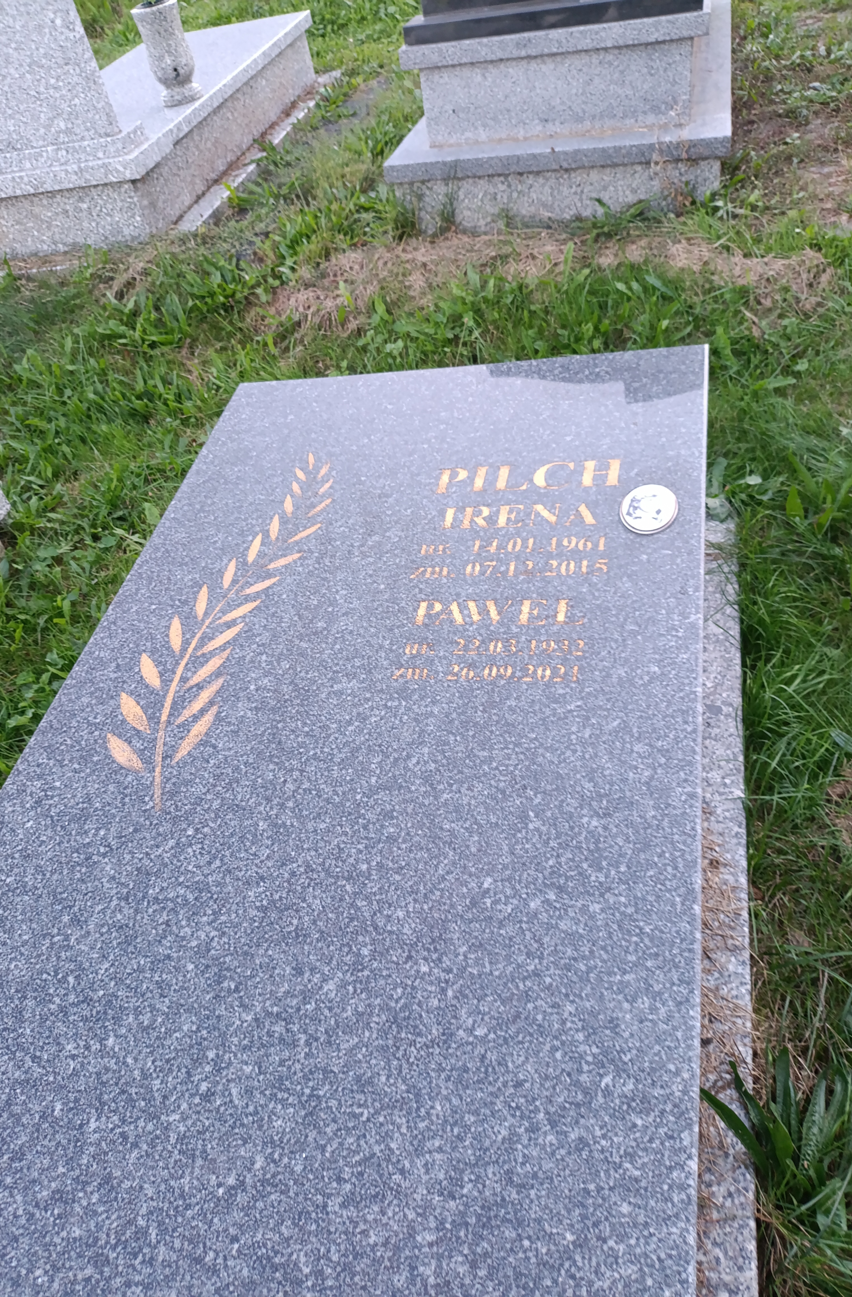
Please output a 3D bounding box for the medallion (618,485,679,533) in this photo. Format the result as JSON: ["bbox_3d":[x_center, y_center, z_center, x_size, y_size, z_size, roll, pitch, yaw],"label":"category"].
[{"bbox_3d":[0.347,-0.221,1.459,0.089,0.009,0.119,0,48,17],"label":"medallion"}]

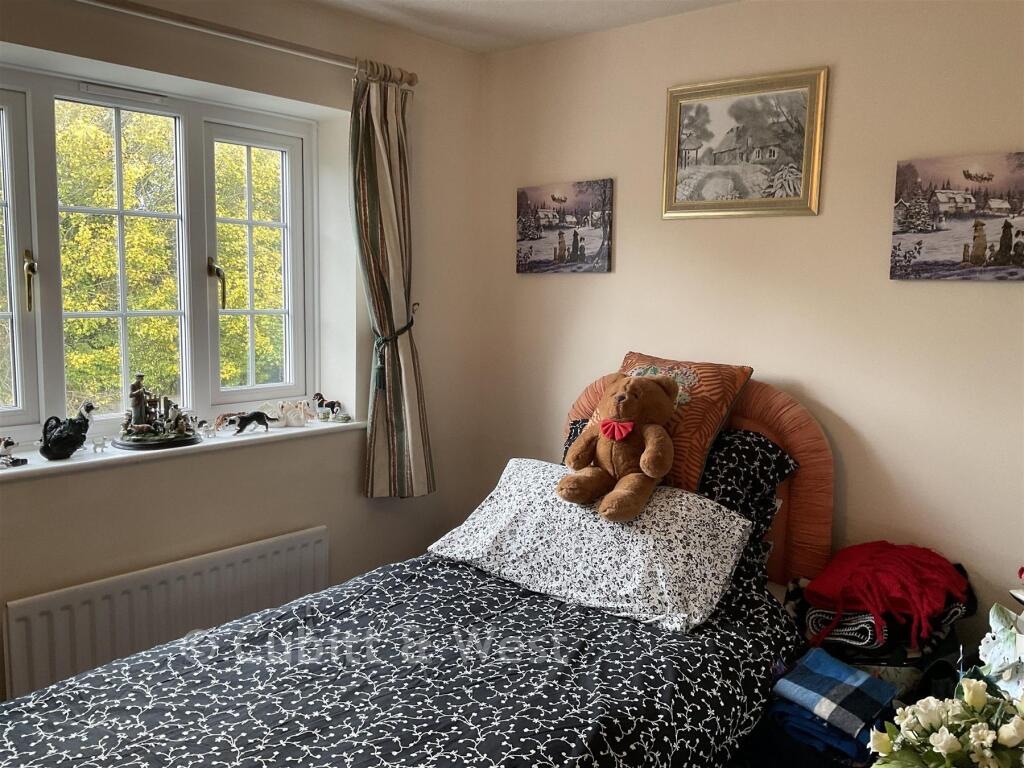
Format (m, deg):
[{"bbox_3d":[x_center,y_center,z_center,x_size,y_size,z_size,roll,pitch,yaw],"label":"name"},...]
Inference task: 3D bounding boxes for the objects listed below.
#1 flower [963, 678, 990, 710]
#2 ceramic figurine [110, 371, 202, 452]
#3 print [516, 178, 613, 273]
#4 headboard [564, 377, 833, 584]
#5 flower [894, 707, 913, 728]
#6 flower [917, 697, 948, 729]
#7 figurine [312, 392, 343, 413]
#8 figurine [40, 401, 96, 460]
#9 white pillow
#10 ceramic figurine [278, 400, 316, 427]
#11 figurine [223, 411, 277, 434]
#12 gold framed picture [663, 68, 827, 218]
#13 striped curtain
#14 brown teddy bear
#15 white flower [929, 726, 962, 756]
[{"bbox_3d":[0.693,0.463,1.280,0.039,0.048,0.039,-6,9,44],"label":"flower"},{"bbox_3d":[-1.002,0.069,2.430,0.245,0.198,0.185,-5,9,-40],"label":"ceramic figurine"},{"bbox_3d":[0.169,-0.528,2.921,0.398,0.298,0.020,7,9,42],"label":"print"},{"bbox_3d":[0.523,0.241,2.625,0.900,0.585,0.080,7,9,42],"label":"headboard"},{"bbox_3d":[0.596,0.507,1.306,0.024,0.032,0.027,-5,9,-40],"label":"flower"},{"bbox_3d":[0.675,0.530,1.380,0.045,0.047,0.045,5,8,27],"label":"flower"},{"bbox_3d":[-0.618,0.077,2.887,0.095,0.090,0.040,0,7,-13],"label":"figurine"},{"bbox_3d":[-1.165,0.113,2.245,0.132,0.147,0.090,-4,9,-38],"label":"figurine"},{"bbox_3d":[0.216,0.411,2.398,0.760,0.160,0.490,11,30,30],"label":"white pillow"},{"bbox_3d":[-0.688,0.091,2.749,0.105,0.084,0.070,-2,7,-23],"label":"ceramic figurine"},{"bbox_3d":[-0.796,0.112,2.616,0.042,0.070,0.160,7,9,42],"label":"figurine"},{"bbox_3d":[0.653,-0.673,2.459,0.492,0.388,0.030,7,9,42],"label":"gold framed picture"},{"bbox_3d":[-0.384,-0.297,2.821,0.125,1.350,0.330,7,9,42],"label":"striped curtain"},{"bbox_3d":[0.298,0.167,2.329,0.285,0.375,0.285,5,-7,31],"label":"brown teddy bear"},{"bbox_3d":[0.627,0.517,1.242,0.044,0.044,0.048,-11,9,-43],"label":"white flower"}]

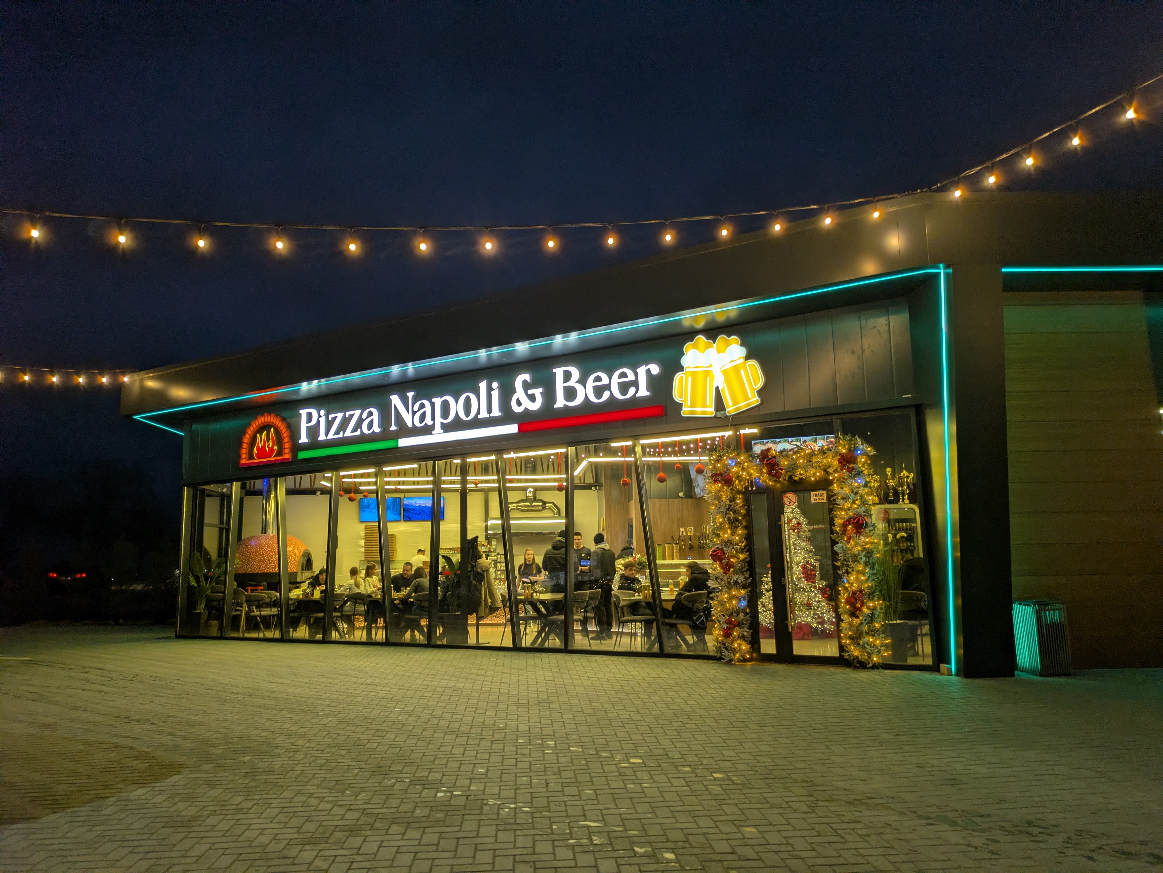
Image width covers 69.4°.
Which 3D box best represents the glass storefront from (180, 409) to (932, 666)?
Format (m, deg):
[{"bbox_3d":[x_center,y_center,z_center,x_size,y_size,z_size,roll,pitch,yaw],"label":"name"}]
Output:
[{"bbox_3d":[-1.973,1.759,12.921,13.709,2.938,0.255,-6,-9,31],"label":"glass storefront"}]

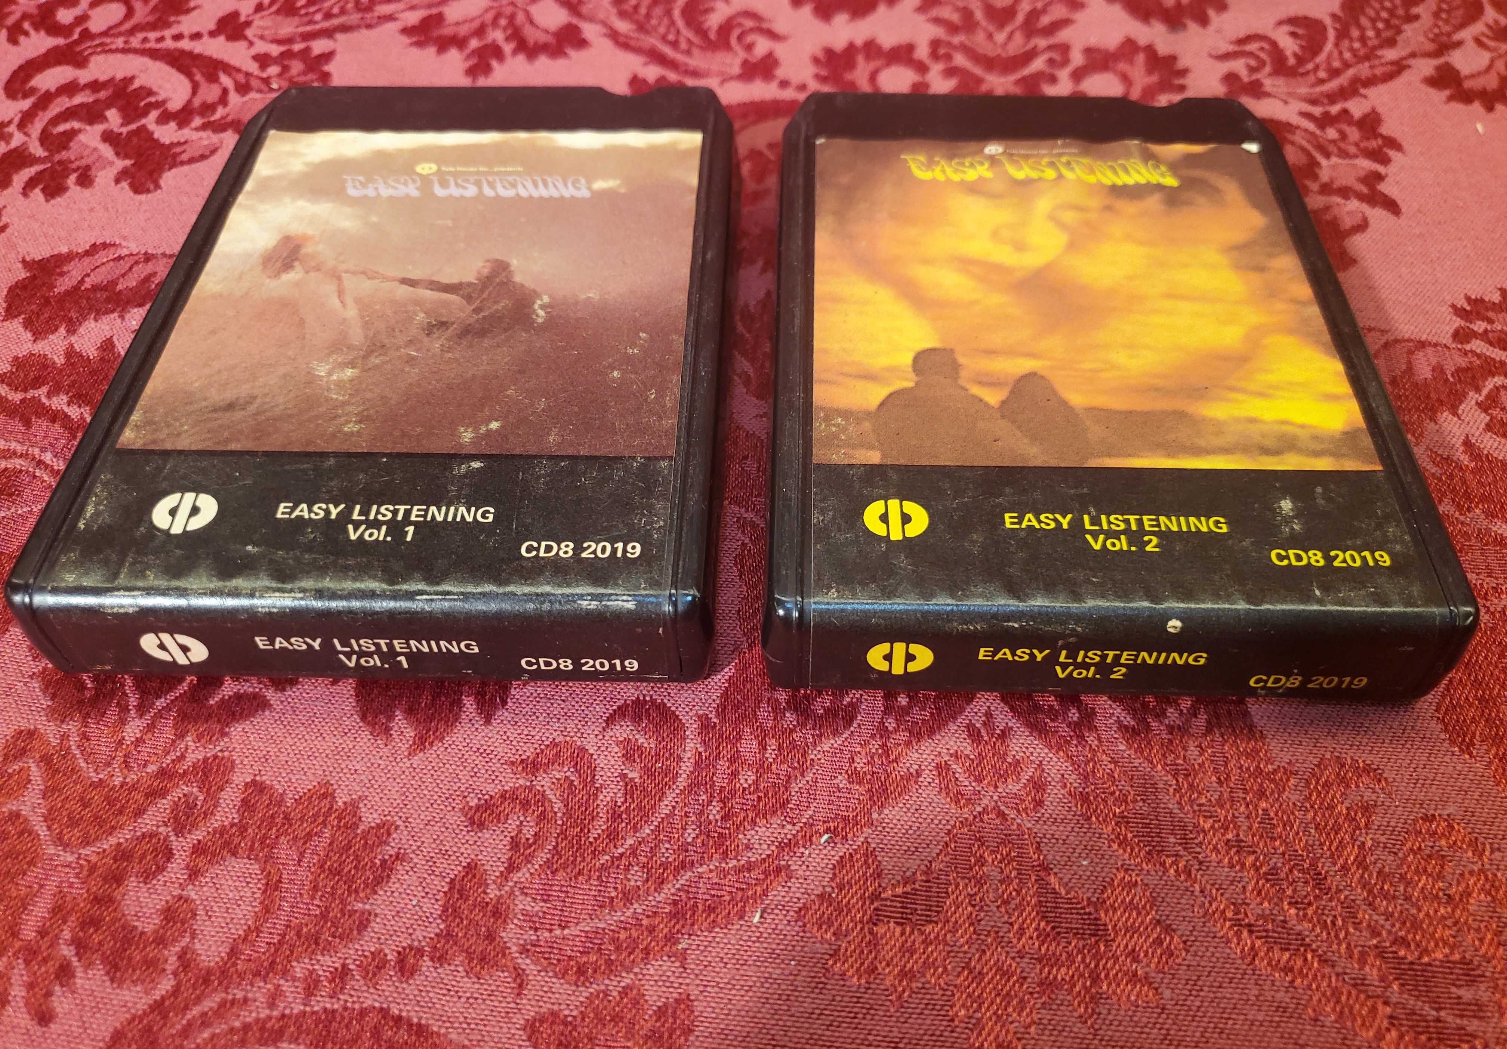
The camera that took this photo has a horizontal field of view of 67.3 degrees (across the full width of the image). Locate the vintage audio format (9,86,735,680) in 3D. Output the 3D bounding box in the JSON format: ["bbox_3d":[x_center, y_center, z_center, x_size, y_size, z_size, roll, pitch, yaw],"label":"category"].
[{"bbox_3d":[-0.056,-0.035,0.213,0.102,0.023,0.134,1,52,1],"label":"vintage audio format"}]

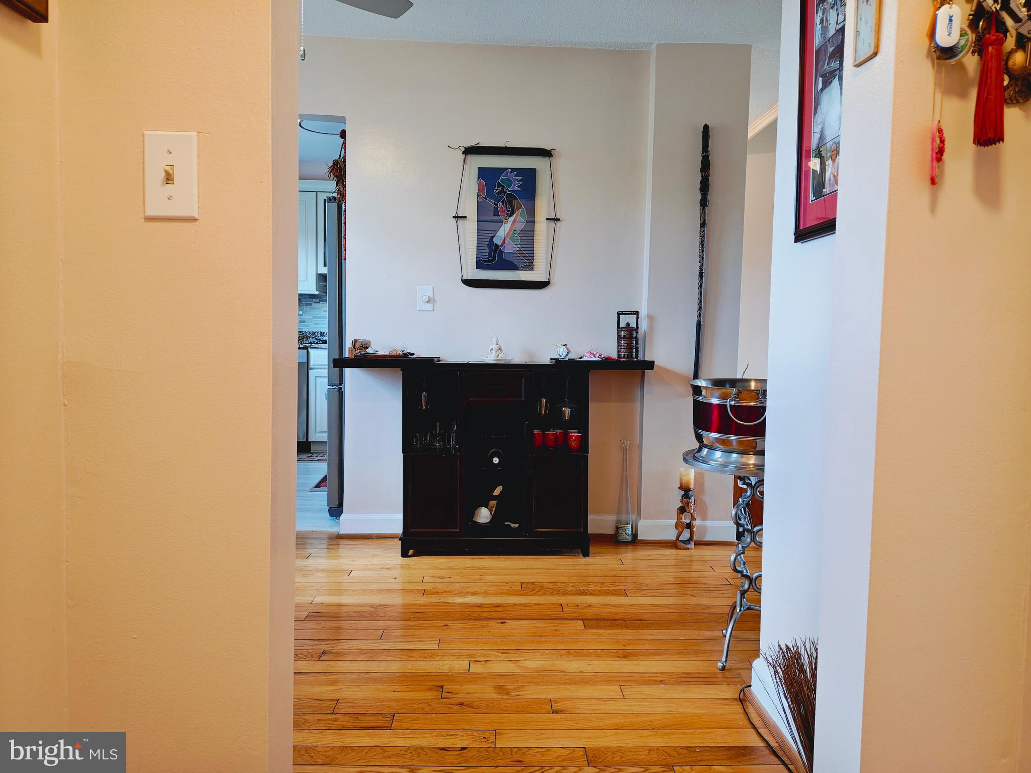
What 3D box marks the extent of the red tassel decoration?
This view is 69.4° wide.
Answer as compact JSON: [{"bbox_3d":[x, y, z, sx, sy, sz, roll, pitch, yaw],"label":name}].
[{"bbox_3d":[0.615,-0.395,0.967,0.036,0.160,0.033,1,3,-2],"label":"red tassel decoration"}]

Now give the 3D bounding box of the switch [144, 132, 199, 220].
[{"bbox_3d":[-0.453,-0.277,0.980,0.070,0.115,0.020,1,3,-2],"label":"switch"}]

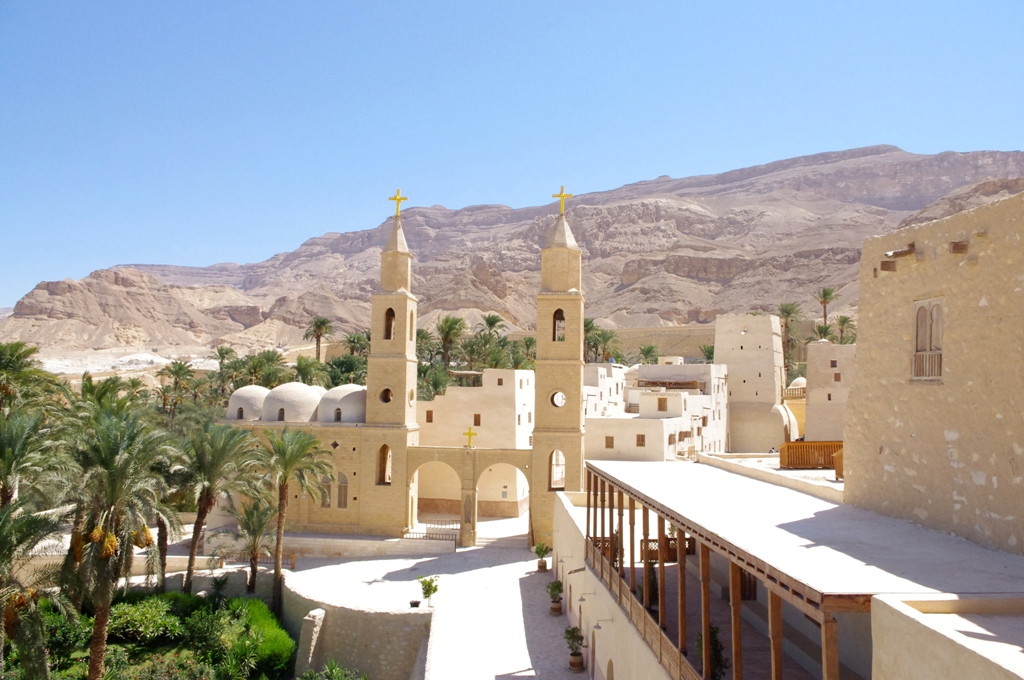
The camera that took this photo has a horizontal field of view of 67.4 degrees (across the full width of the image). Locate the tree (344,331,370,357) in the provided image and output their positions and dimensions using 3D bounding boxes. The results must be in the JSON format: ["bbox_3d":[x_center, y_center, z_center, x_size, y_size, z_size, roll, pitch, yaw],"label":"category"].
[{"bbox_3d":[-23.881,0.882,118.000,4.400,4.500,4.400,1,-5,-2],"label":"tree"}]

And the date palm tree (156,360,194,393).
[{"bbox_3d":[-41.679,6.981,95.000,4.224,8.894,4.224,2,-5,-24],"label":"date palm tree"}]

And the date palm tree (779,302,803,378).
[{"bbox_3d":[41.907,0.200,115.000,3.589,11.733,3.589,-1,-5,20],"label":"date palm tree"}]

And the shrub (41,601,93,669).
[{"bbox_3d":[-21.607,14.219,37.200,2.137,3.092,2.030,3,-5,-30],"label":"shrub"}]

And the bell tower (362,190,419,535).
[{"bbox_3d":[-9.035,1.272,58.902,3.450,26.000,3.600,0,-5,5],"label":"bell tower"}]

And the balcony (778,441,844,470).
[{"bbox_3d":[11.354,4.337,28.831,2.350,1.000,0.600,1,-5,-2],"label":"balcony"}]

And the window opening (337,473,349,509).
[{"bbox_3d":[-12.514,11.128,56.768,0.800,2.600,0.250,0,-5,5],"label":"window opening"}]

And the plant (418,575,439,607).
[{"bbox_3d":[-4.334,13.013,39.875,1.000,1.500,1.000,1,-5,-2],"label":"plant"}]

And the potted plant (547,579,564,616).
[{"bbox_3d":[2.064,12.242,36.400,0.836,1.807,0.794,0,-5,3],"label":"potted plant"}]

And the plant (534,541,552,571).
[{"bbox_3d":[1.993,13.724,48.657,1.050,1.620,1.050,1,-5,-2],"label":"plant"}]

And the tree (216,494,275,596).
[{"bbox_3d":[-15.794,12.118,45.800,3.300,5.700,3.200,1,-5,-2],"label":"tree"}]

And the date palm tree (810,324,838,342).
[{"bbox_3d":[44.674,1.638,110.000,3.907,7.762,3.907,-2,-5,22],"label":"date palm tree"}]

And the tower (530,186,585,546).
[{"bbox_3d":[3.202,1.835,52.800,3.349,24.237,3.349,0,-5,8],"label":"tower"}]

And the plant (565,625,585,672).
[{"bbox_3d":[2.494,12.313,30.644,0.800,1.750,0.800,1,-5,-2],"label":"plant"}]

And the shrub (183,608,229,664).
[{"bbox_3d":[-15.105,14.543,37.800,2.063,2.555,2.063,2,-5,-22],"label":"shrub"}]

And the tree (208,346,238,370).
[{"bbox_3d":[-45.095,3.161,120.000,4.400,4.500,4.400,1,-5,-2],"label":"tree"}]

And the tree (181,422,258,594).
[{"bbox_3d":[-17.085,10.197,44.800,4.172,10.698,4.172,2,-5,-21],"label":"tree"}]

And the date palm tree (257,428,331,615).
[{"bbox_3d":[-12.705,10.586,44.600,4.275,10.814,4.275,2,-5,-16],"label":"date palm tree"}]

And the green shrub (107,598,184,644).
[{"bbox_3d":[-19.496,14.859,40.800,3.481,2.163,2.785,3,-5,-26],"label":"green shrub"}]

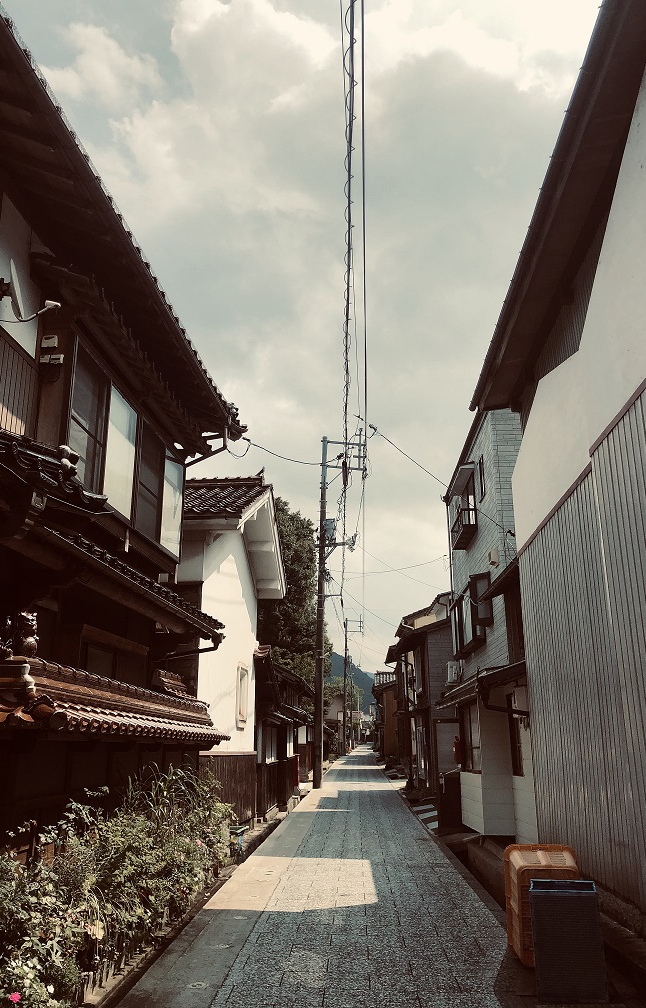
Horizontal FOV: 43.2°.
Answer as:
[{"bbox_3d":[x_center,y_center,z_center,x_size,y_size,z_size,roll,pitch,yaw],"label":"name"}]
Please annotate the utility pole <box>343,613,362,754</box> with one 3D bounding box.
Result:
[{"bbox_3d":[2.722,16.348,73.643,1.640,12.230,0.500,1,-16,-3],"label":"utility pole"}]

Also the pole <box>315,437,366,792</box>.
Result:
[{"bbox_3d":[0.583,3.306,28.384,1.720,12.450,0.600,1,-16,-3],"label":"pole"}]

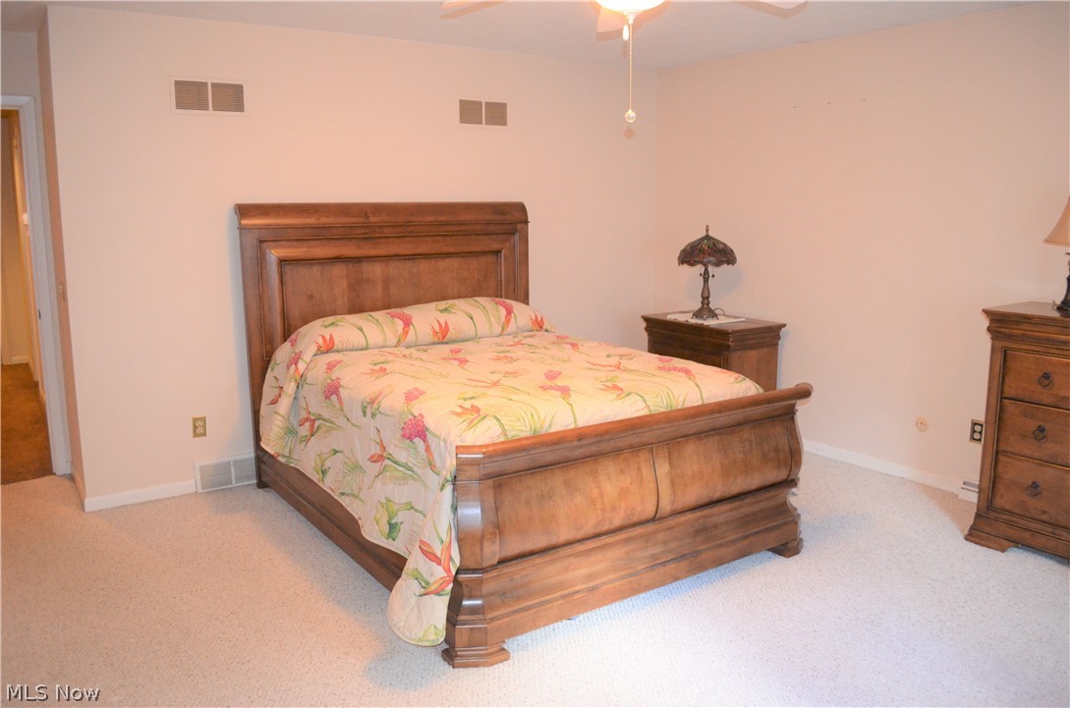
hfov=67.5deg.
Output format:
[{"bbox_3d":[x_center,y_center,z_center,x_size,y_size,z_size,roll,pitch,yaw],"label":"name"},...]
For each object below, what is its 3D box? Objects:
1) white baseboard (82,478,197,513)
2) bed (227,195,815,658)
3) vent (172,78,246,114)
[{"bbox_3d":[-1.987,0.716,4.057,0.517,0.082,0.016,-7,12,-34],"label":"white baseboard"},{"bbox_3d":[-0.151,0.041,3.778,1.738,1.490,2.284,-7,12,-34],"label":"bed"},{"bbox_3d":[-1.611,-1.280,3.989,0.366,0.172,0.018,-7,12,-34],"label":"vent"}]

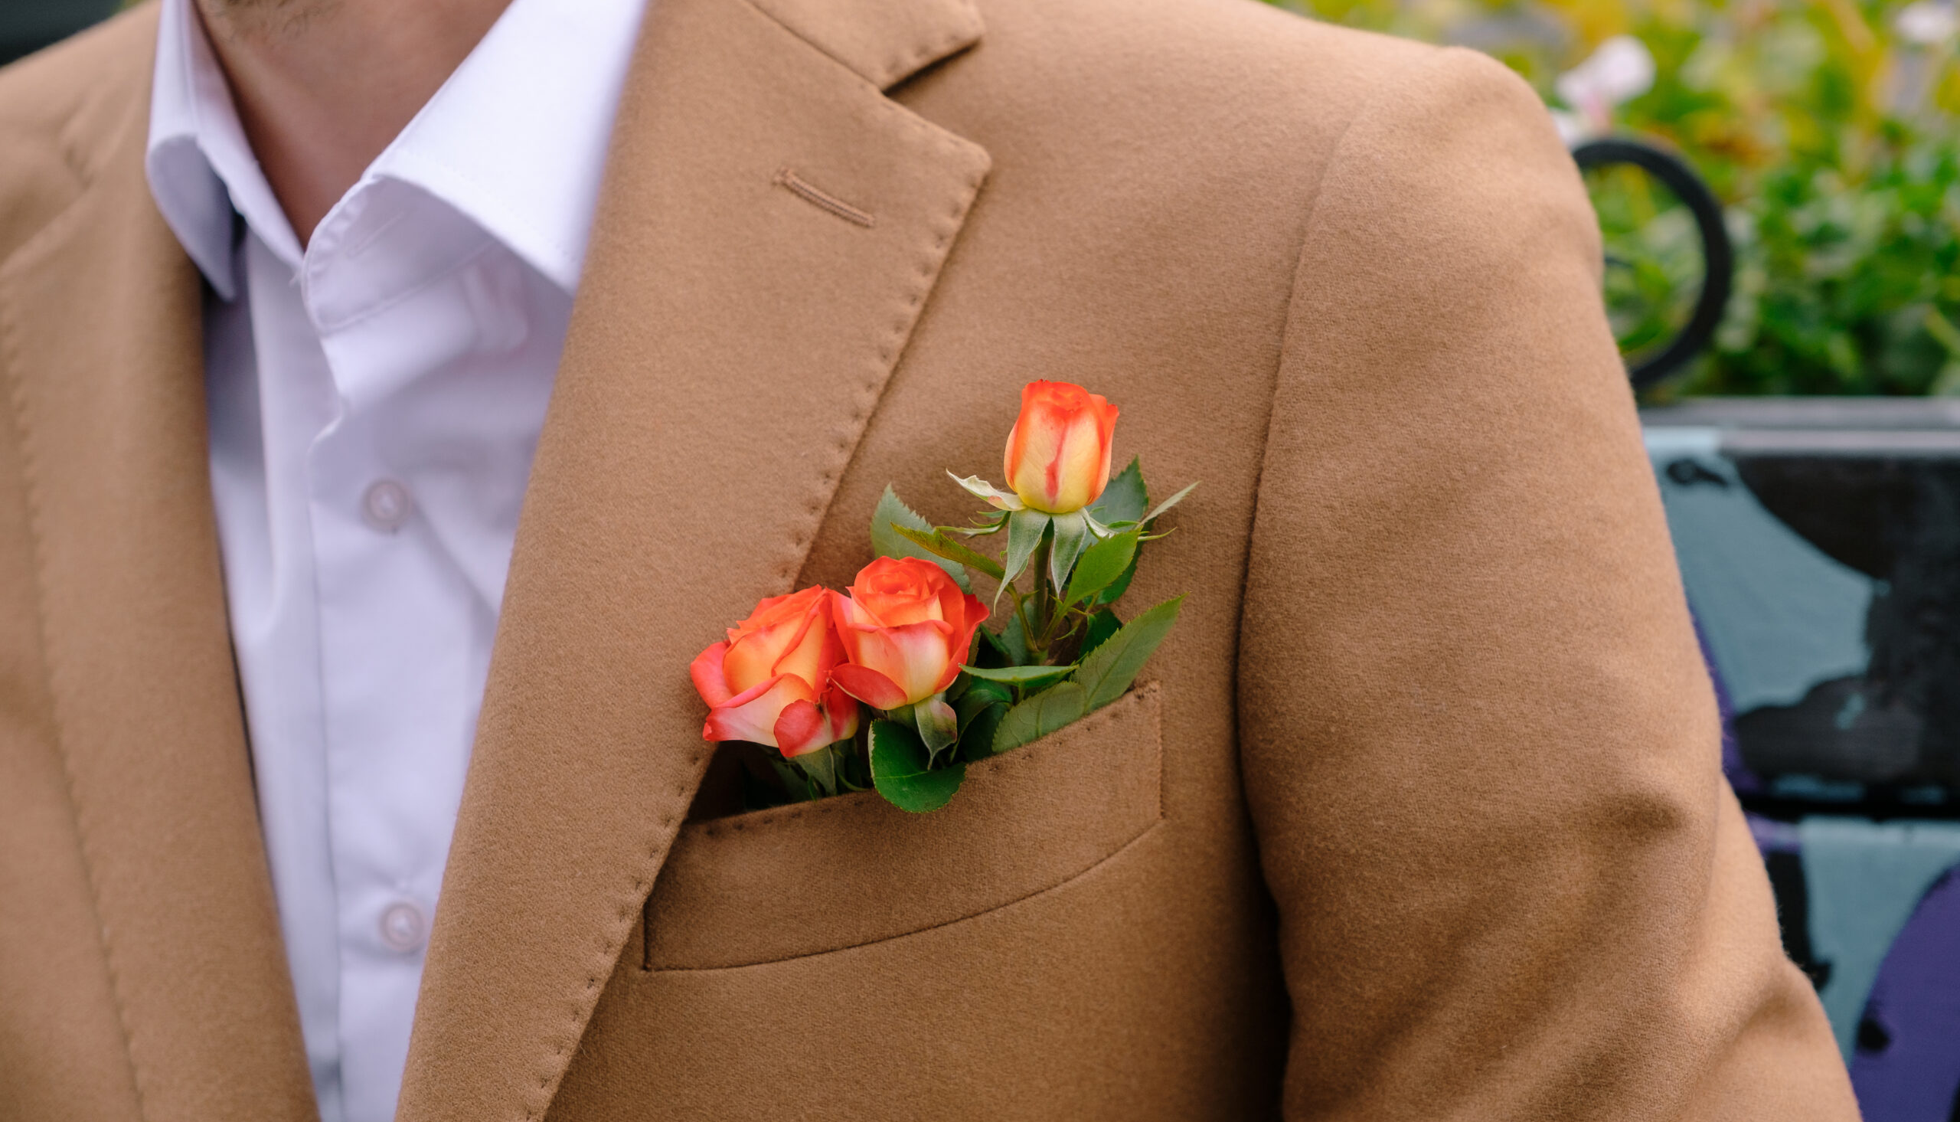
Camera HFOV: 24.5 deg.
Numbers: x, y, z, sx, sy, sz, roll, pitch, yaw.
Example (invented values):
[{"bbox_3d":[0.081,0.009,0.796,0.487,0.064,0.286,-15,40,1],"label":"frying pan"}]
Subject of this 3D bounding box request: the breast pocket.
[{"bbox_3d":[-0.016,0.058,0.950,0.118,0.038,0.022,-15,-1,10],"label":"breast pocket"}]

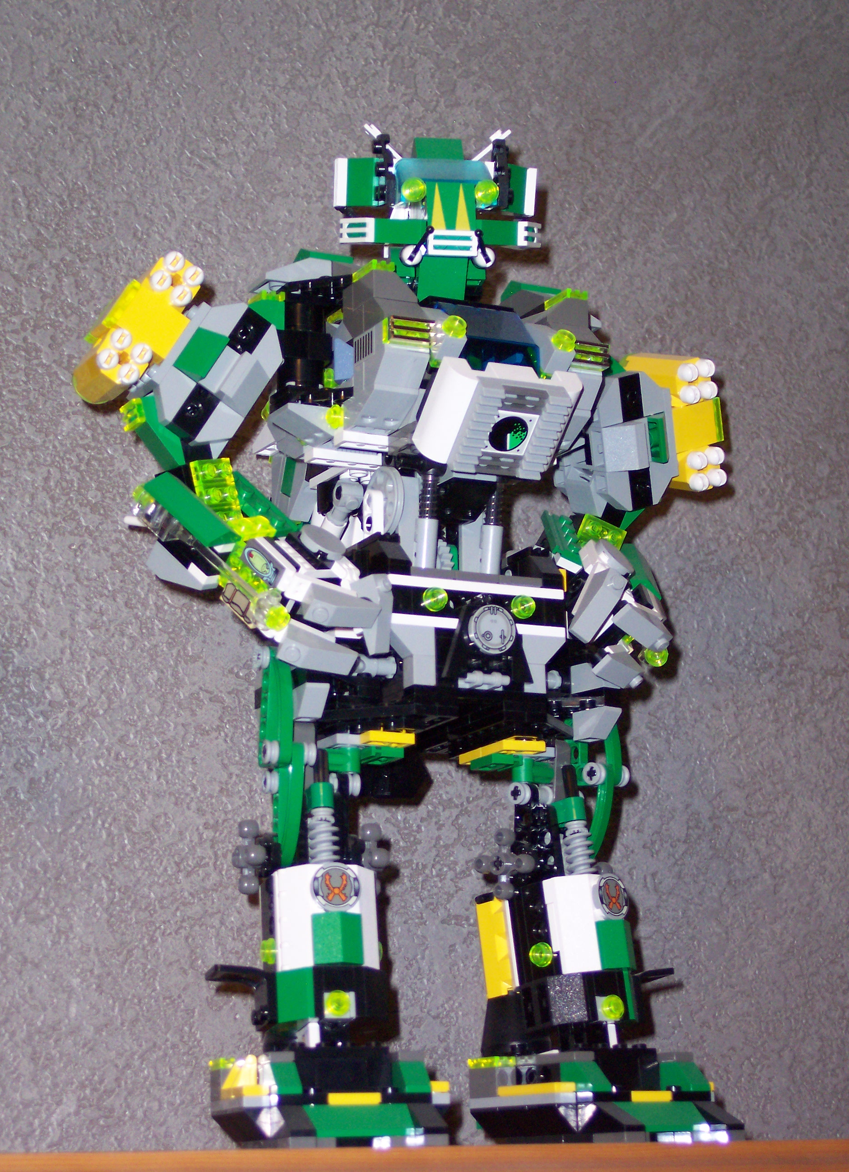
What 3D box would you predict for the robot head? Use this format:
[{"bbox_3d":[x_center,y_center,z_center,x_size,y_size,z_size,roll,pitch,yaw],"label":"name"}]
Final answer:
[{"bbox_3d":[0.004,-0.122,0.848,0.065,0.055,0.043,2,-6,-11],"label":"robot head"}]

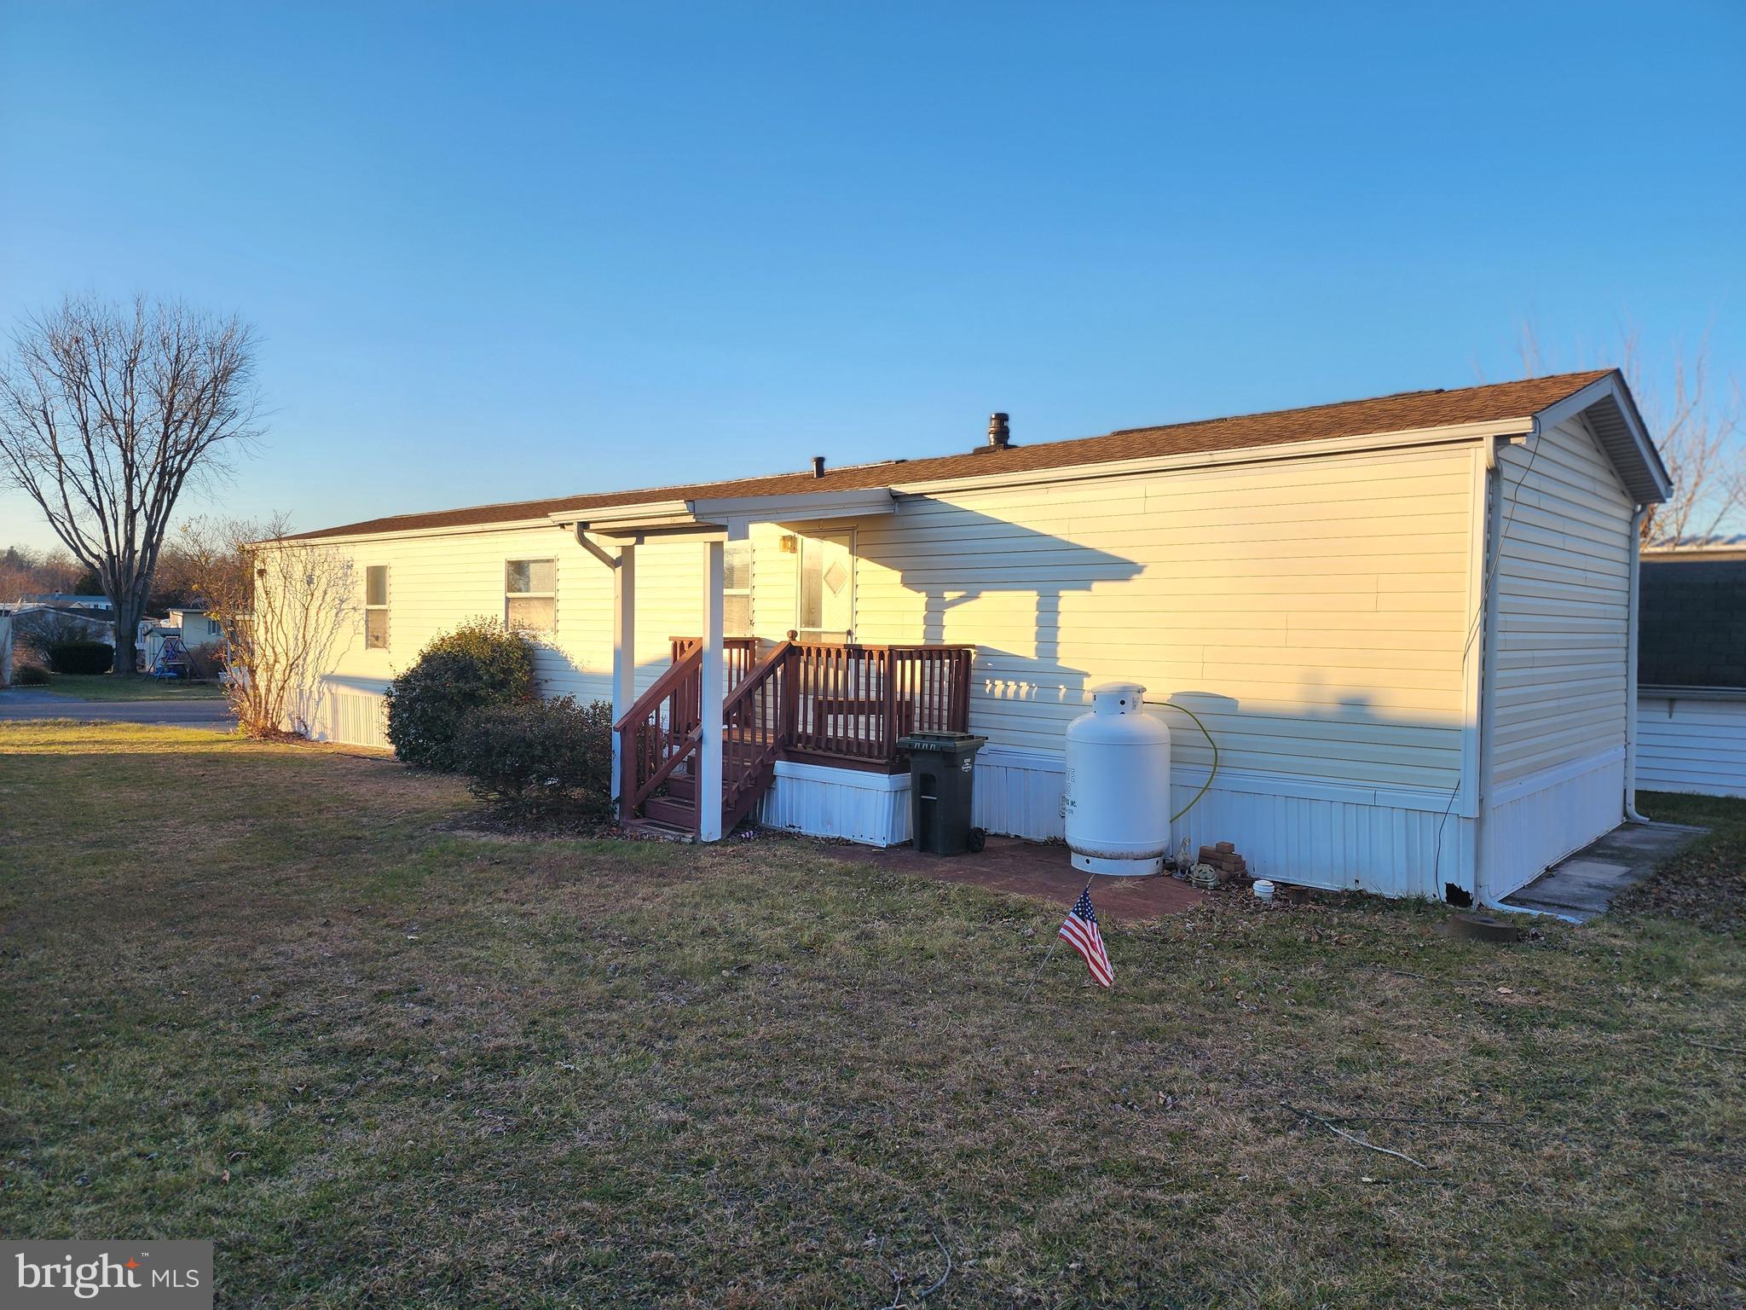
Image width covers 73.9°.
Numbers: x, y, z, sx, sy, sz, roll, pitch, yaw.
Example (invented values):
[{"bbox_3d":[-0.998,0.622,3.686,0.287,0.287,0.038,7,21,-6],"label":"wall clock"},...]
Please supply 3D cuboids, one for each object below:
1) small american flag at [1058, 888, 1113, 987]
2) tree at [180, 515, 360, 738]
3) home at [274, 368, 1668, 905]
[{"bbox_3d":[1.012,1.342,5.500,0.280,0.460,0.140,1,1,11],"label":"small american flag"},{"bbox_3d":[-10.207,-0.479,19.400,2.500,3.600,2.200,2,2,43],"label":"tree"},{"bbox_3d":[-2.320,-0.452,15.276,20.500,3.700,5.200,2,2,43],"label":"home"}]

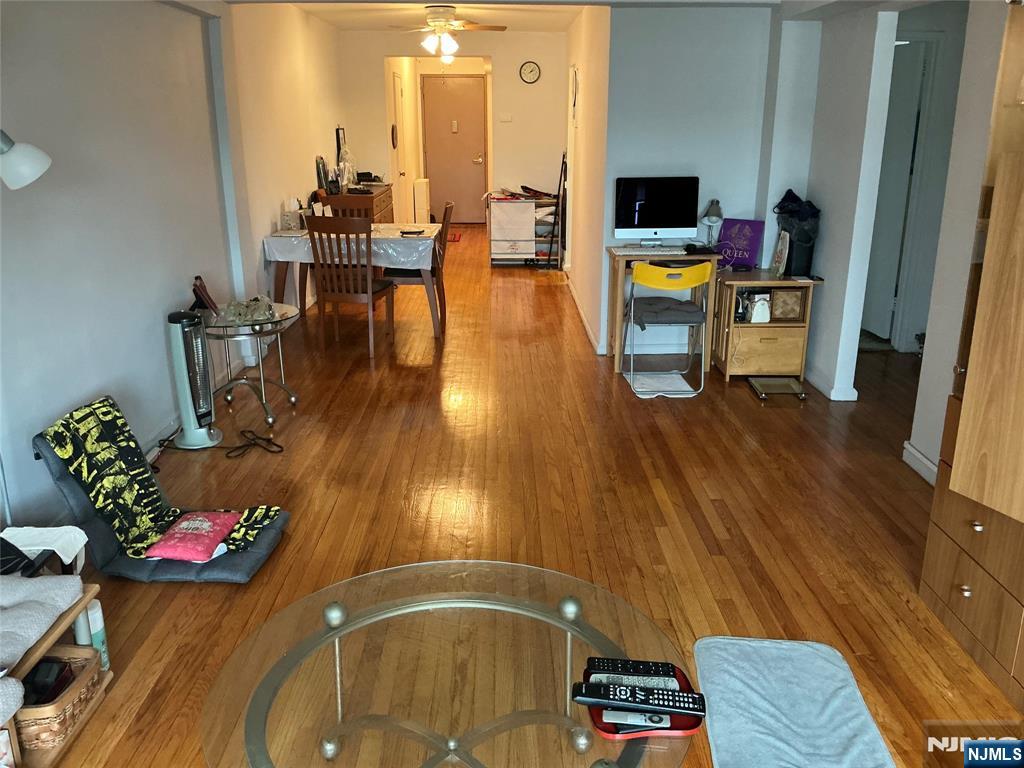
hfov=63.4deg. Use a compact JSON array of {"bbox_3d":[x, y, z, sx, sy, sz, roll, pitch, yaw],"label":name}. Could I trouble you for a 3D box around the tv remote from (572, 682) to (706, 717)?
[{"bbox_3d":[0.225,0.561,1.468,0.226,0.026,0.046,2,17,8],"label":"tv remote"}]

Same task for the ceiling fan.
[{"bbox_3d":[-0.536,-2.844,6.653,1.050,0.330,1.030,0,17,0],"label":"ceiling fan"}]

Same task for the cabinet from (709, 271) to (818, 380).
[{"bbox_3d":[1.508,-0.365,5.061,0.520,0.595,0.440,0,17,0],"label":"cabinet"}]

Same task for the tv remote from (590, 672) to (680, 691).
[{"bbox_3d":[0.242,0.600,1.636,0.170,0.020,0.046,1,17,5],"label":"tv remote"}]

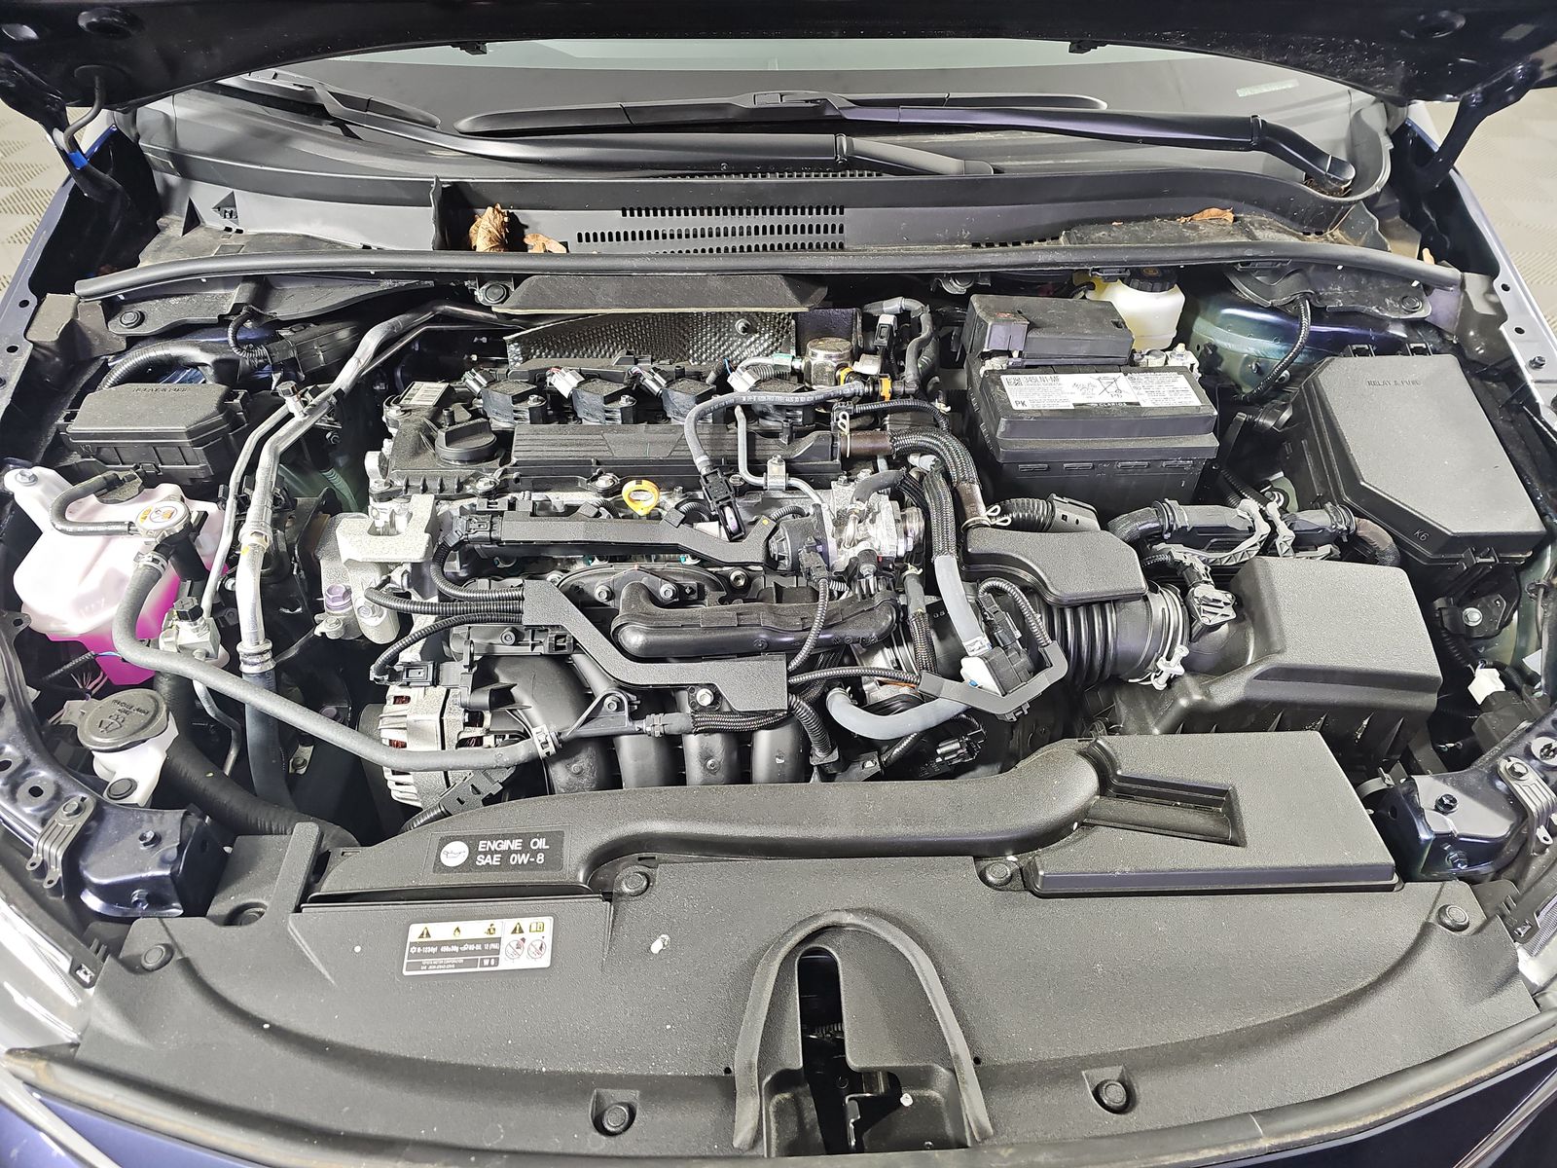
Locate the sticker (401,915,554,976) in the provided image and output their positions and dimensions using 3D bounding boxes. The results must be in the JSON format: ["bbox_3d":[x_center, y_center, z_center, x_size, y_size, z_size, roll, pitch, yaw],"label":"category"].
[{"bbox_3d":[-0.197,0.238,0.680,0.094,0.002,0.035,-1,49,-6],"label":"sticker"}]

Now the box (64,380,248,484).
[{"bbox_3d":[-0.572,-0.136,0.981,0.152,0.080,0.090,-1,44,0],"label":"box"}]

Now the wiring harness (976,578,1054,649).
[{"bbox_3d":[0.197,0.025,0.862,0.062,0.045,0.049,-1,41,-2],"label":"wiring harness"}]

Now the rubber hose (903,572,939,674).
[{"bbox_3d":[0.126,0.033,0.912,0.022,0.022,0.098,-9,80,5],"label":"rubber hose"}]

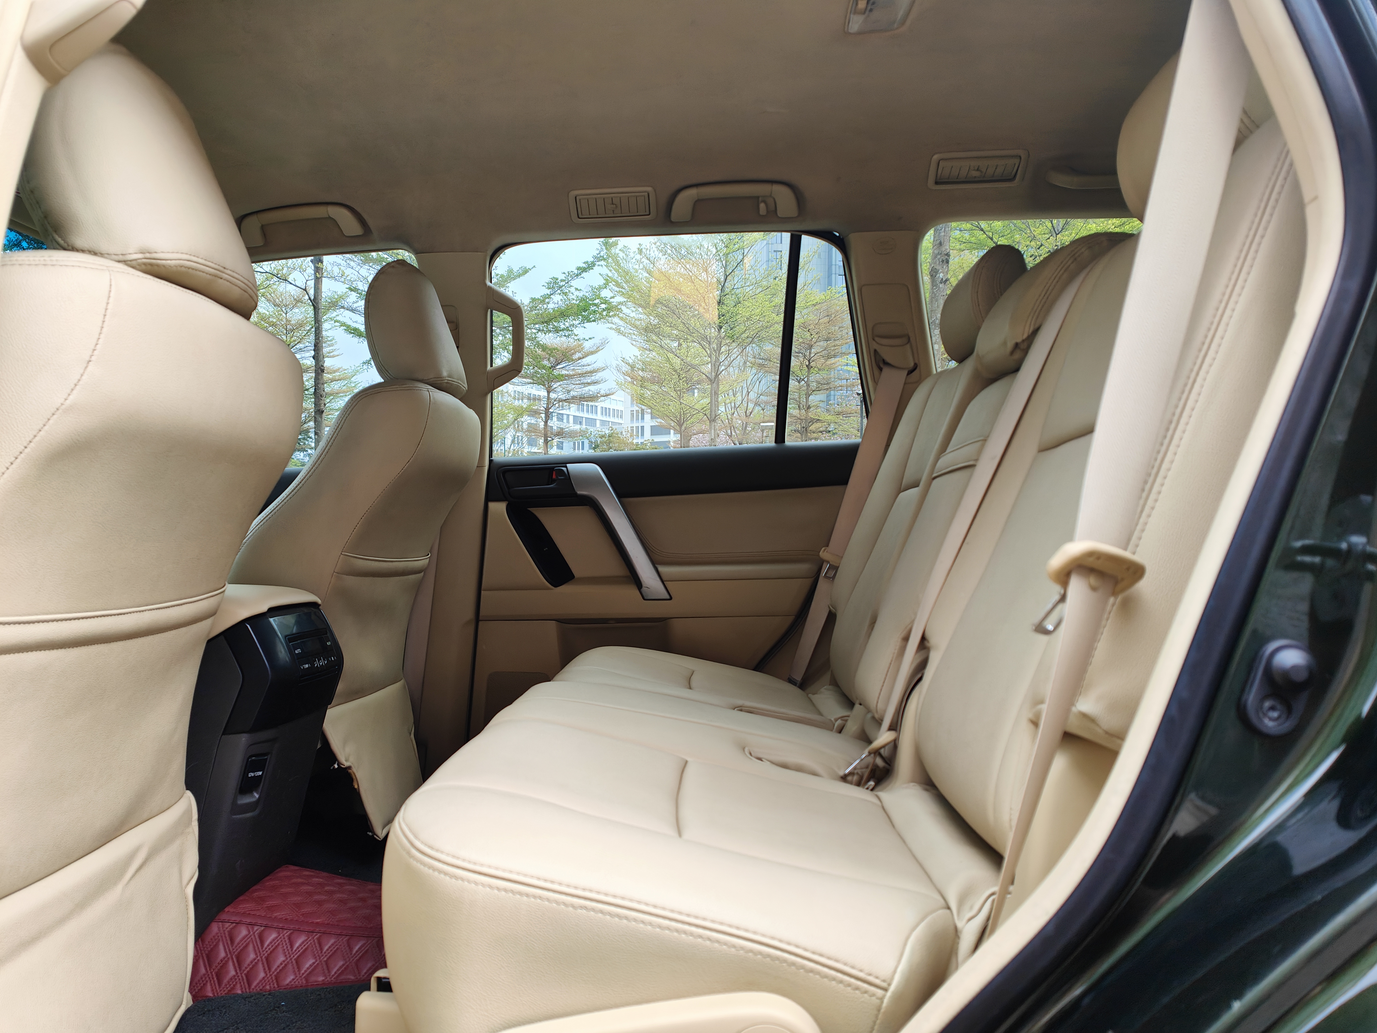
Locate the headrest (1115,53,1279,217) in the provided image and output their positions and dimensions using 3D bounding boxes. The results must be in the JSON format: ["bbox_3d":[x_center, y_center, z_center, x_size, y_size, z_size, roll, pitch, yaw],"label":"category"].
[{"bbox_3d":[0.431,-0.318,0.764,0.125,0.180,0.260,22,2,3],"label":"headrest"}]

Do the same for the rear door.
[{"bbox_3d":[-0.033,-0.021,2.007,0.920,1.170,0.200,0,1,4],"label":"rear door"}]

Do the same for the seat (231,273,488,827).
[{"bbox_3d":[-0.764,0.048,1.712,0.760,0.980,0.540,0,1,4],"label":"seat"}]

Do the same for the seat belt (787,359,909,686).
[{"bbox_3d":[0.293,0.011,1.865,0.065,0.660,0.060,18,2,4],"label":"seat belt"}]

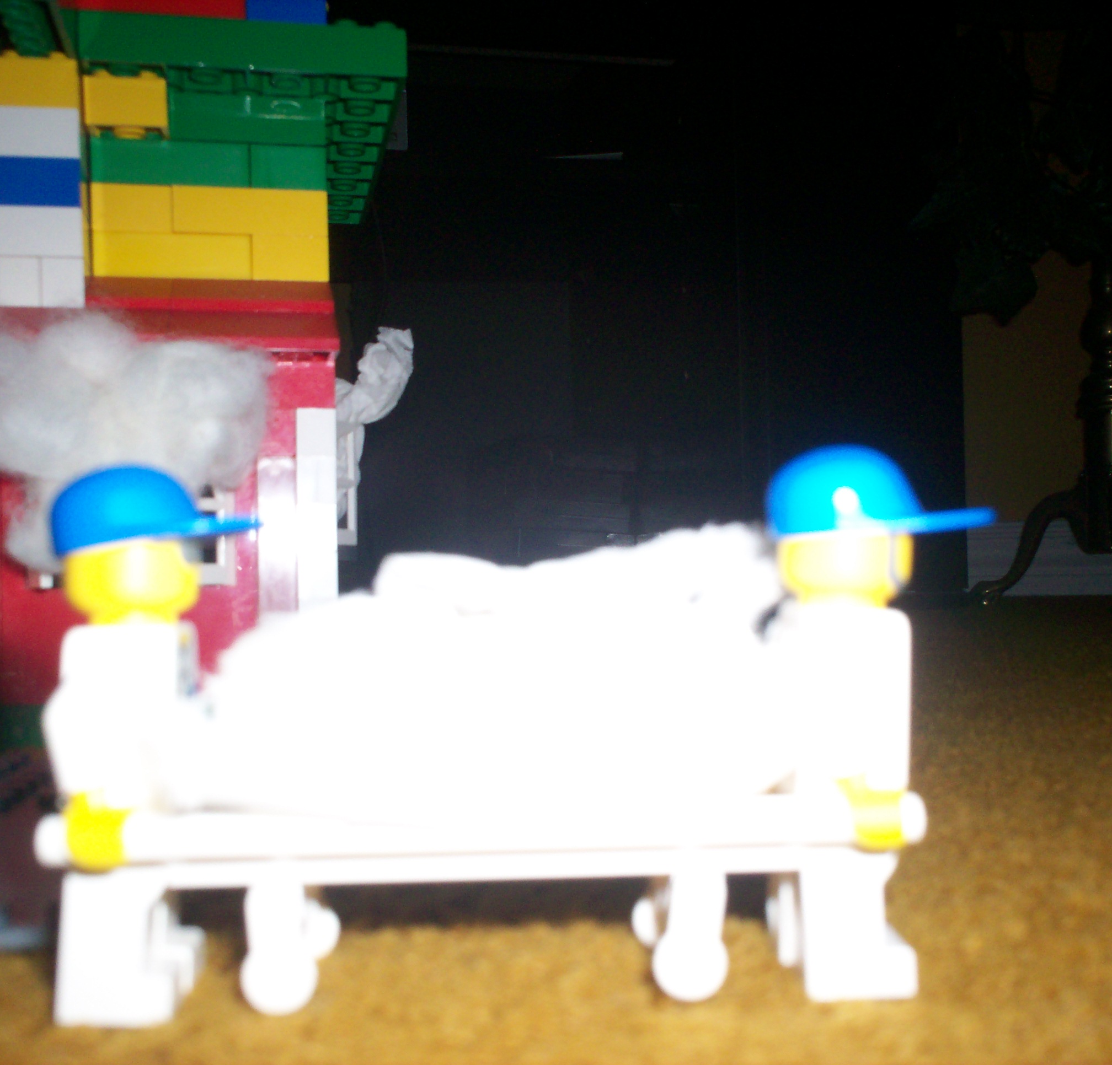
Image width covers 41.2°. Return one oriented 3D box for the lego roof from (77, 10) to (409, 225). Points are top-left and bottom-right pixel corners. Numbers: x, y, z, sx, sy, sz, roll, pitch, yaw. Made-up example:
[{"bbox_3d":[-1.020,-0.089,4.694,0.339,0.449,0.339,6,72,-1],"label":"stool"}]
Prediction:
[{"bbox_3d":[-0.075,-0.096,0.357,0.064,0.011,0.128,-1,-2,-12],"label":"lego roof"}]

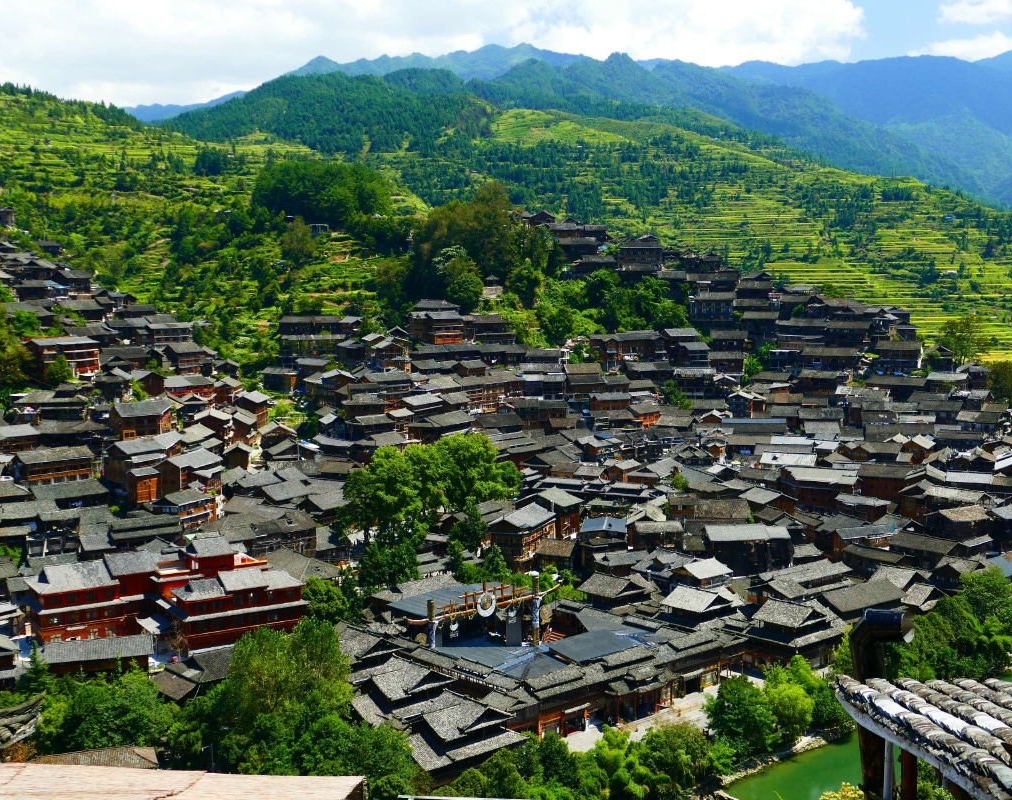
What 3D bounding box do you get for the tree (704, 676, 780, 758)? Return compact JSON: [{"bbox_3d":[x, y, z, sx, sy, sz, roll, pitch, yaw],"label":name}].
[{"bbox_3d":[37.250,50.010,210.000,11.800,12.500,11.500,0,8,0],"label":"tree"}]

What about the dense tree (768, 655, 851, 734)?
[{"bbox_3d":[50.540,48.910,222.000,13.300,11.750,10.500,1,8,13],"label":"dense tree"}]

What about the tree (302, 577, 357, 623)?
[{"bbox_3d":[-35.480,40.450,265.000,10.000,11.500,10.000,0,8,0],"label":"tree"}]

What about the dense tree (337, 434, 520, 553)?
[{"bbox_3d":[-20.350,23.010,350.000,46.000,26.120,28.000,-1,7,-3],"label":"dense tree"}]

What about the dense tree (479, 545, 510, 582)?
[{"bbox_3d":[-2.700,38.470,313.000,7.300,9.010,7.000,0,7,-1],"label":"dense tree"}]

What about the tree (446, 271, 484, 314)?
[{"bbox_3d":[-15.430,-40.460,508.000,14.300,17.630,13.500,-1,7,-2],"label":"tree"}]

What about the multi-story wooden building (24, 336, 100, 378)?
[{"bbox_3d":[-129.070,-12.080,388.000,18.000,10.800,12.000,-7,10,-40],"label":"multi-story wooden building"}]

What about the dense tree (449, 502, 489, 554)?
[{"bbox_3d":[-9.480,32.650,337.000,10.000,13.360,9.500,-1,7,-2],"label":"dense tree"}]

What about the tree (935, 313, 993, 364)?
[{"bbox_3d":[147.560,-19.030,430.000,16.500,17.000,15.500,0,8,0],"label":"tree"}]

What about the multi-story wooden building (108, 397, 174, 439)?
[{"bbox_3d":[-93.230,5.240,341.000,14.000,9.300,9.000,-3,9,-20],"label":"multi-story wooden building"}]

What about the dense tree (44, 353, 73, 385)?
[{"bbox_3d":[-126.260,-8.620,377.000,7.800,8.300,7.500,0,8,0],"label":"dense tree"}]

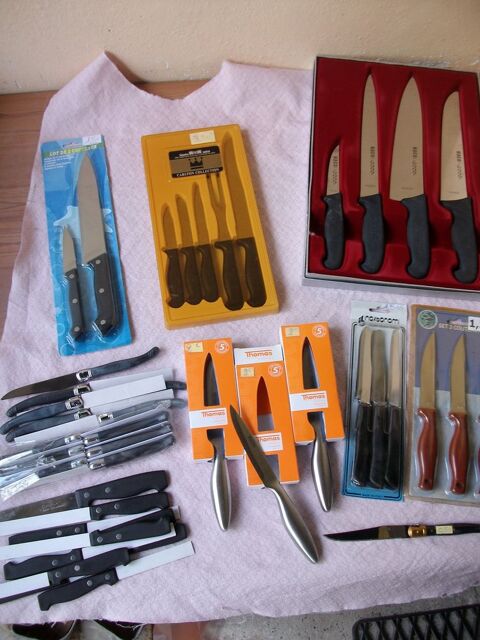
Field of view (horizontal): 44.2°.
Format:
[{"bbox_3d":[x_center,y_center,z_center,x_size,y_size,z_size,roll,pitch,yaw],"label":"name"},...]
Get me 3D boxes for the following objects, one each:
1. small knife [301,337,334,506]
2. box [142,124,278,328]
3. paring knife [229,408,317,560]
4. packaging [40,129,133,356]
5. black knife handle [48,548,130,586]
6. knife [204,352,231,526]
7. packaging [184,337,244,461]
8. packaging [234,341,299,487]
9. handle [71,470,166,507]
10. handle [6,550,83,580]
[{"bbox_3d":[0.100,0.133,0.788,0.024,0.020,0.233,-4,69,-3],"label":"small knife"},{"bbox_3d":[-0.051,-0.148,0.887,0.157,0.030,0.315,-9,70,-5],"label":"box"},{"bbox_3d":[0.043,0.206,0.753,0.024,0.019,0.221,-27,77,-11],"label":"paring knife"},{"bbox_3d":[-0.234,-0.126,0.876,0.099,0.024,0.358,-10,70,-5],"label":"packaging"},{"bbox_3d":[-0.180,0.298,0.713,0.095,0.015,0.024,-16,71,-8],"label":"black knife handle"},{"bbox_3d":[-0.030,0.154,0.776,0.027,0.020,0.234,-4,69,-3],"label":"knife"},{"bbox_3d":[-0.035,0.106,0.795,0.065,0.022,0.160,-5,69,-4],"label":"packaging"},{"bbox_3d":[0.034,0.125,0.790,0.065,0.022,0.184,-5,69,-4],"label":"packaging"},{"bbox_3d":[-0.146,0.214,0.751,0.120,0.016,0.029,-11,70,-6],"label":"handle"},{"bbox_3d":[-0.235,0.295,0.714,0.093,0.015,0.024,-7,70,-4],"label":"handle"}]

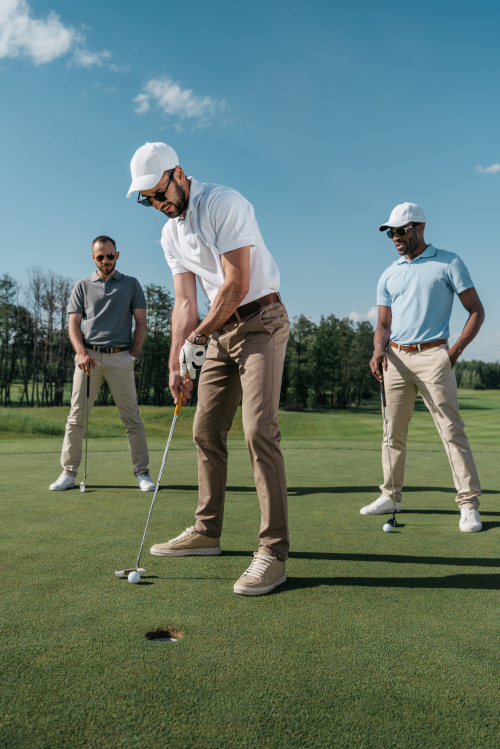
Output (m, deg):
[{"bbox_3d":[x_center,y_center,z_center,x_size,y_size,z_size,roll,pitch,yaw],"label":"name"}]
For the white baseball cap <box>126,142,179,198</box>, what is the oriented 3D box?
[{"bbox_3d":[-0.363,-0.759,2.445,0.175,0.135,0.245,1,40,36],"label":"white baseball cap"}]

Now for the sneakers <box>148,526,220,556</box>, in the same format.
[{"bbox_3d":[-0.278,0.721,2.913,0.302,0.122,0.108,0,0,1],"label":"sneakers"}]

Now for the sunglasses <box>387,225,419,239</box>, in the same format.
[{"bbox_3d":[0.841,-0.787,3.610,0.140,0.050,0.140,-25,14,-36],"label":"sunglasses"}]

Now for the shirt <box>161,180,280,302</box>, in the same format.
[{"bbox_3d":[-0.117,-0.515,2.600,0.470,0.560,0.310,0,33,48],"label":"shirt"}]

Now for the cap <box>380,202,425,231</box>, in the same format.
[{"bbox_3d":[0.840,-0.851,3.610,0.265,0.145,0.180,-15,9,-39],"label":"cap"}]

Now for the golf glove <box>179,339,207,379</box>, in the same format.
[{"bbox_3d":[-0.219,-0.061,2.540,0.090,0.155,0.090,17,-6,-21],"label":"golf glove"}]

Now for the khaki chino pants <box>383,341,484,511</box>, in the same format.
[{"bbox_3d":[0.965,0.263,3.665,0.580,0.900,0.290,0,-1,38],"label":"khaki chino pants"}]

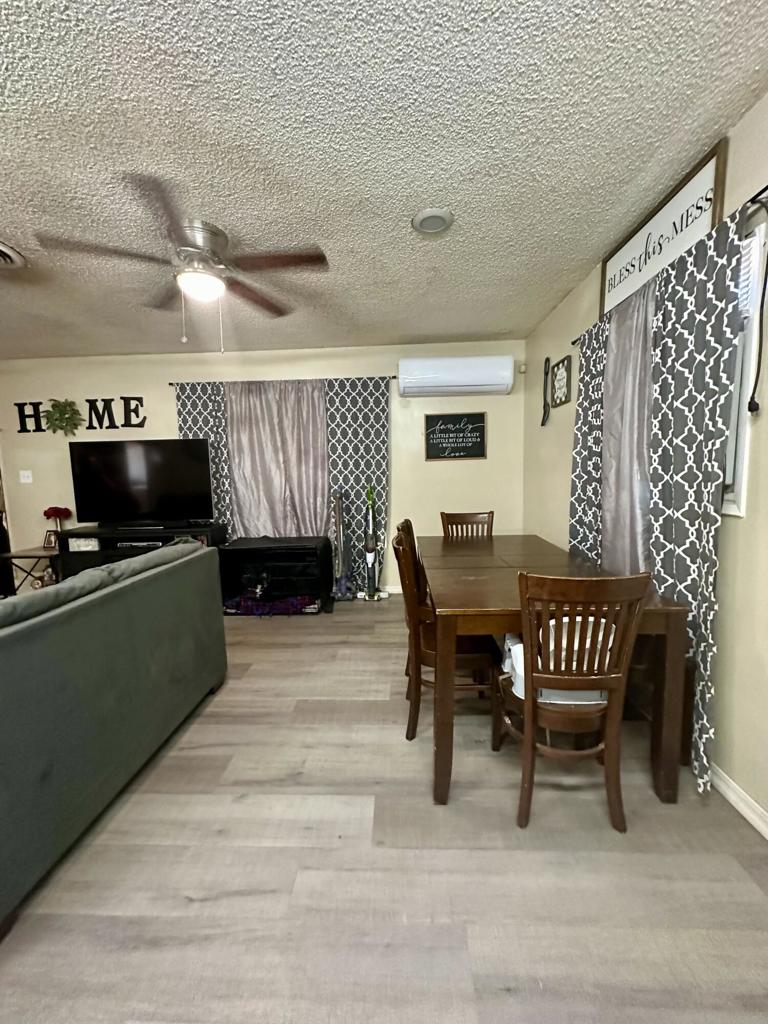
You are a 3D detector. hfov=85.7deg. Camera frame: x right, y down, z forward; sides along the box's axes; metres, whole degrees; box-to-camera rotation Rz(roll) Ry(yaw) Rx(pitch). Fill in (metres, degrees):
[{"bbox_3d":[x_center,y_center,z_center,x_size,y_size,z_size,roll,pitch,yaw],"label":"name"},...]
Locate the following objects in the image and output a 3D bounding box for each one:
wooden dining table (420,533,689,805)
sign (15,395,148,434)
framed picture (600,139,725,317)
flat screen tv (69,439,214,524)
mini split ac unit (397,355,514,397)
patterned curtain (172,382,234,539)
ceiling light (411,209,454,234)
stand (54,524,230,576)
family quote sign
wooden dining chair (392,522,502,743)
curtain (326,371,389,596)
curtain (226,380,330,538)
[{"bbox_3d":[0.662,0.640,2.289,0.875,0.760,1.580,-1,6,2],"label":"wooden dining table"},{"bbox_3d":[-3.020,-0.945,4.117,1.325,0.345,0.040,-1,6,2],"label":"sign"},{"bbox_3d":[1.270,-1.251,1.984,0.030,0.320,0.900,-1,6,2],"label":"framed picture"},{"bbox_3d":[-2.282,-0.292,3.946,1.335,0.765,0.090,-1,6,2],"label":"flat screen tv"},{"bbox_3d":[0.673,-1.287,3.951,1.050,0.325,0.220,-1,6,2],"label":"mini split ac unit"},{"bbox_3d":[-1.748,-0.212,4.105,0.500,2.080,0.100,-1,6,2],"label":"patterned curtain"},{"bbox_3d":[0.234,-1.379,1.981,0.195,0.030,0.195,-1,6,2],"label":"ceiling light"},{"bbox_3d":[-2.255,0.532,3.962,1.385,0.755,0.370,-1,6,2],"label":"stand"},{"bbox_3d":[0.697,-0.729,4.009,0.593,0.452,0.025,-1,6,2],"label":"family quote sign"},{"bbox_3d":[0.294,0.572,2.060,0.490,0.975,0.455,-1,6,2],"label":"wooden dining chair"},{"bbox_3d":[-0.236,-0.246,4.106,0.635,2.120,0.110,-1,6,2],"label":"curtain"},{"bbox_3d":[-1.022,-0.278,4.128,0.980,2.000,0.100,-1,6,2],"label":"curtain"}]

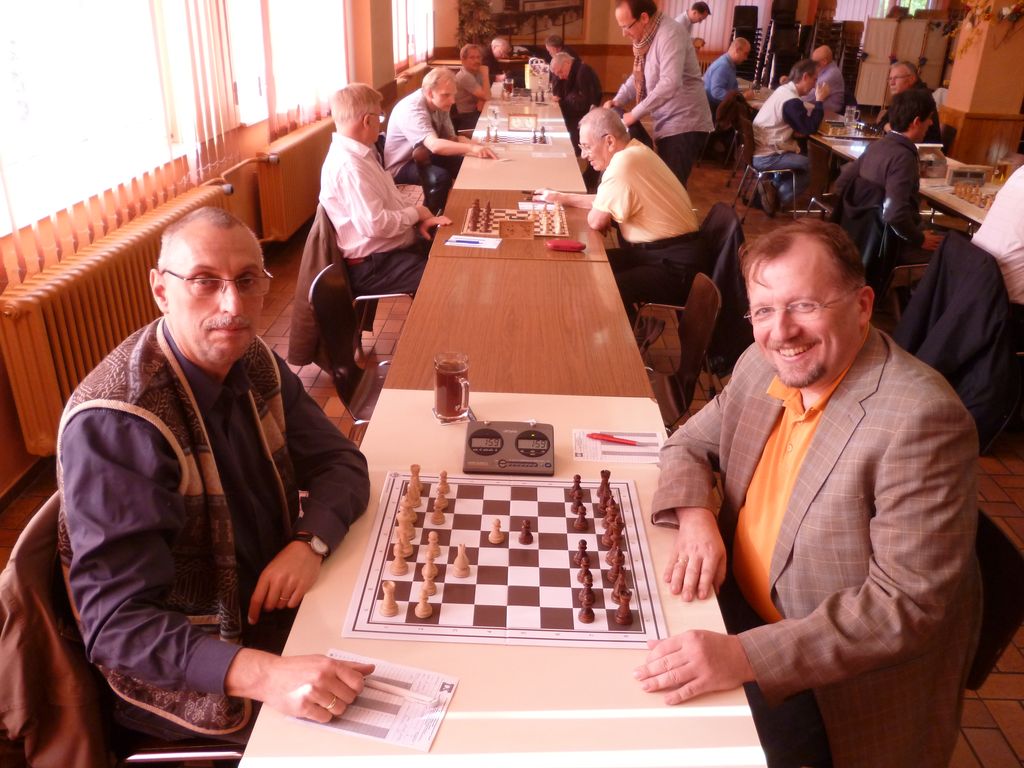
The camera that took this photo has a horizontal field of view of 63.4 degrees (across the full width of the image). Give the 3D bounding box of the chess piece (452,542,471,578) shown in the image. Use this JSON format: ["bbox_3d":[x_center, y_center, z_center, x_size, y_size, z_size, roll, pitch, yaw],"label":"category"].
[{"bbox_3d":[-0.090,0.317,1.504,0.031,0.062,0.031,11,26,18],"label":"chess piece"}]

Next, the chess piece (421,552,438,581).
[{"bbox_3d":[-0.143,0.315,1.447,0.029,0.047,0.029,2,25,0],"label":"chess piece"}]

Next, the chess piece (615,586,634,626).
[{"bbox_3d":[0.188,0.367,1.367,0.029,0.056,0.029,2,25,0],"label":"chess piece"}]

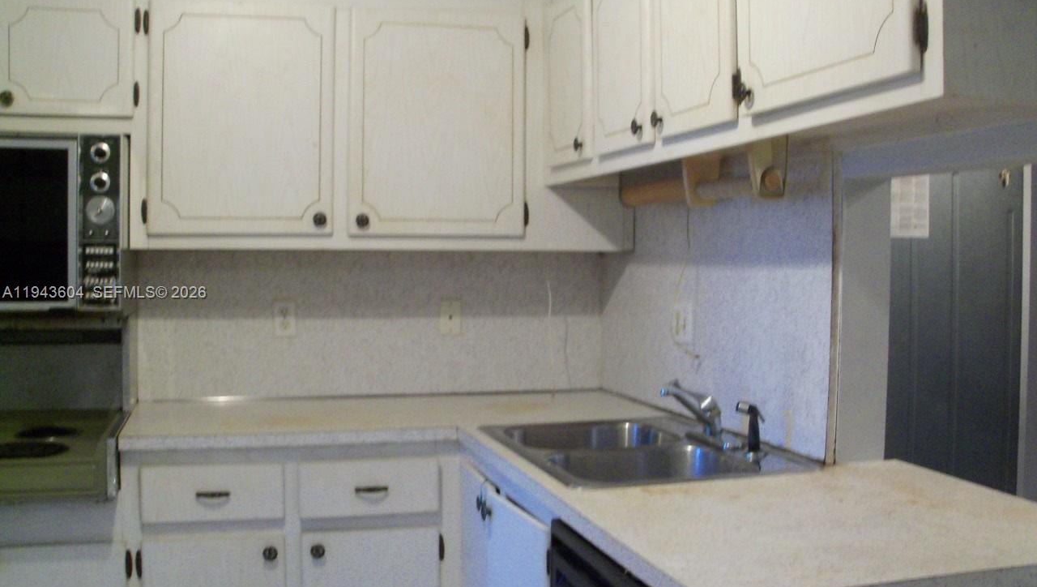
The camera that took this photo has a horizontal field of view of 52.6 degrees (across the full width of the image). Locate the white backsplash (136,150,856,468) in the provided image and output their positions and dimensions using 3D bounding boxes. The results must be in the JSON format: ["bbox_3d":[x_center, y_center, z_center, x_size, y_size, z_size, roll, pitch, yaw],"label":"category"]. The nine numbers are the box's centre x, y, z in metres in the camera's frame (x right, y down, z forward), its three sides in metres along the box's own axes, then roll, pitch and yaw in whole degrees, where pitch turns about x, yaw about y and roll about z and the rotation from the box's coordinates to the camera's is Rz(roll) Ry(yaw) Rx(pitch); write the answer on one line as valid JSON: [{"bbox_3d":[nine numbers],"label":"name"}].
[{"bbox_3d":[-0.245,0.018,2.636,1.479,0.651,1.380,0,2,-16],"label":"white backsplash"}]

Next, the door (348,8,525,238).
[{"bbox_3d":[-0.233,-0.485,3.058,0.524,0.638,0.027,0,2,-16],"label":"door"}]

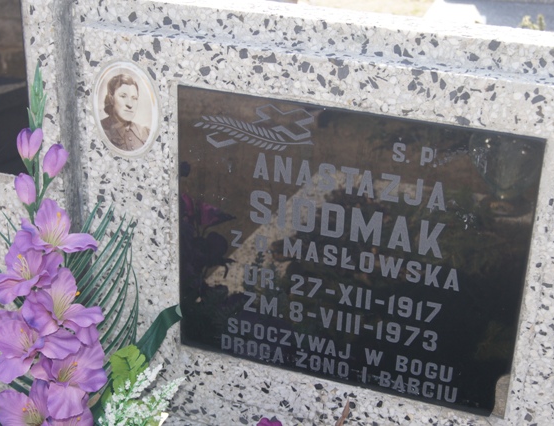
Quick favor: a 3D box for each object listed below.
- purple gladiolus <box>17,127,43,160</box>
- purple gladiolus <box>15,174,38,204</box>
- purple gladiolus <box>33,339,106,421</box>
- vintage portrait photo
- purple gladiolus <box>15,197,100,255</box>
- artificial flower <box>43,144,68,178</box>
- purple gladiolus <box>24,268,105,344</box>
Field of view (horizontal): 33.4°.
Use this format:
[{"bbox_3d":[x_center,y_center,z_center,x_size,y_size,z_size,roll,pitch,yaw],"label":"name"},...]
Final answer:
[{"bbox_3d":[-0.285,-0.080,1.068,0.028,0.040,0.026,-11,29,-12],"label":"purple gladiolus"},{"bbox_3d":[-0.293,-0.029,1.081,0.023,0.038,0.023,-18,30,-9],"label":"purple gladiolus"},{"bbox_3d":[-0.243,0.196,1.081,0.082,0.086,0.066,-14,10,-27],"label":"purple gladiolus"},{"bbox_3d":[-0.181,-0.125,1.111,0.090,0.120,0.012,10,25,18],"label":"vintage portrait photo"},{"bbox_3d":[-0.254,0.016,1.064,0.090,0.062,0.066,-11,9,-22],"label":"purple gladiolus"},{"bbox_3d":[-0.254,-0.059,1.058,0.024,0.042,0.024,5,24,-18],"label":"artificial flower"},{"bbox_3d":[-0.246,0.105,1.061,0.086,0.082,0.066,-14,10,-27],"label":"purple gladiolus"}]

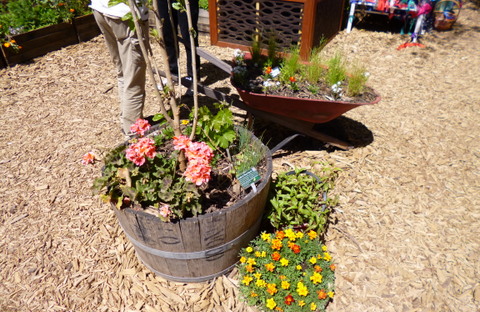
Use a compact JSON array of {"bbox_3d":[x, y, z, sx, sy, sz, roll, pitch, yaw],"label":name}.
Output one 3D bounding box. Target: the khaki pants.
[{"bbox_3d":[-0.789,-0.607,2.273,0.330,0.920,0.360,-21,39,-29],"label":"khaki pants"}]

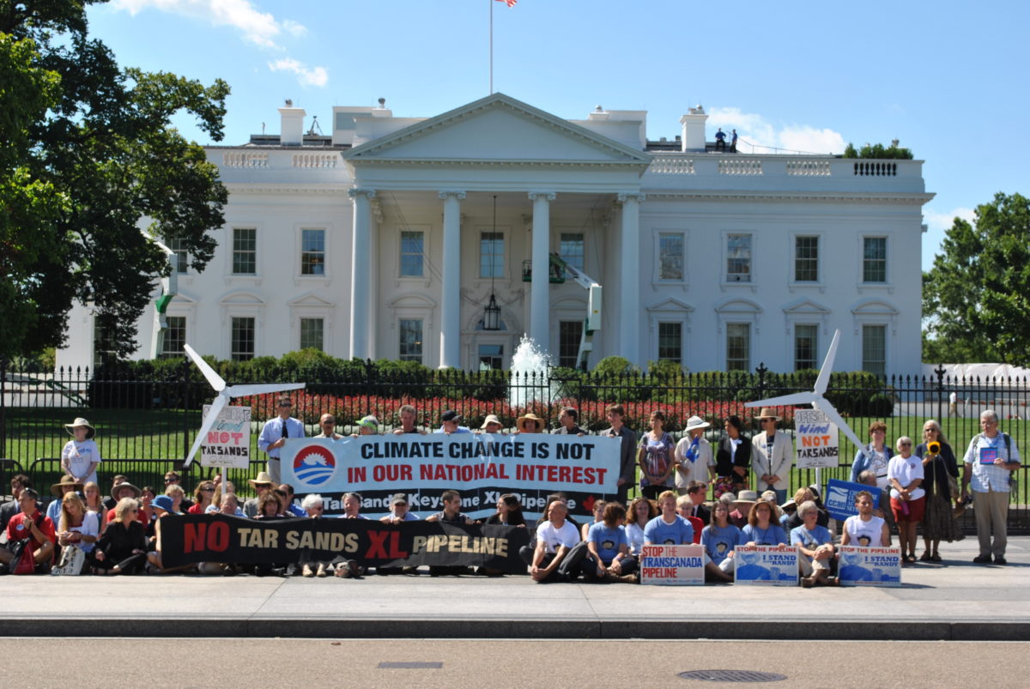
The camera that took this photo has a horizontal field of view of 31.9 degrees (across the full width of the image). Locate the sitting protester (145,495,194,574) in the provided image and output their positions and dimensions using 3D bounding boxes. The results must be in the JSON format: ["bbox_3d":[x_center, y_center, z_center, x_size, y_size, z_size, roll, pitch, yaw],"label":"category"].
[{"bbox_3d":[-3.499,1.932,18.327,0.640,0.805,0.780,0,-3,11],"label":"sitting protester"}]

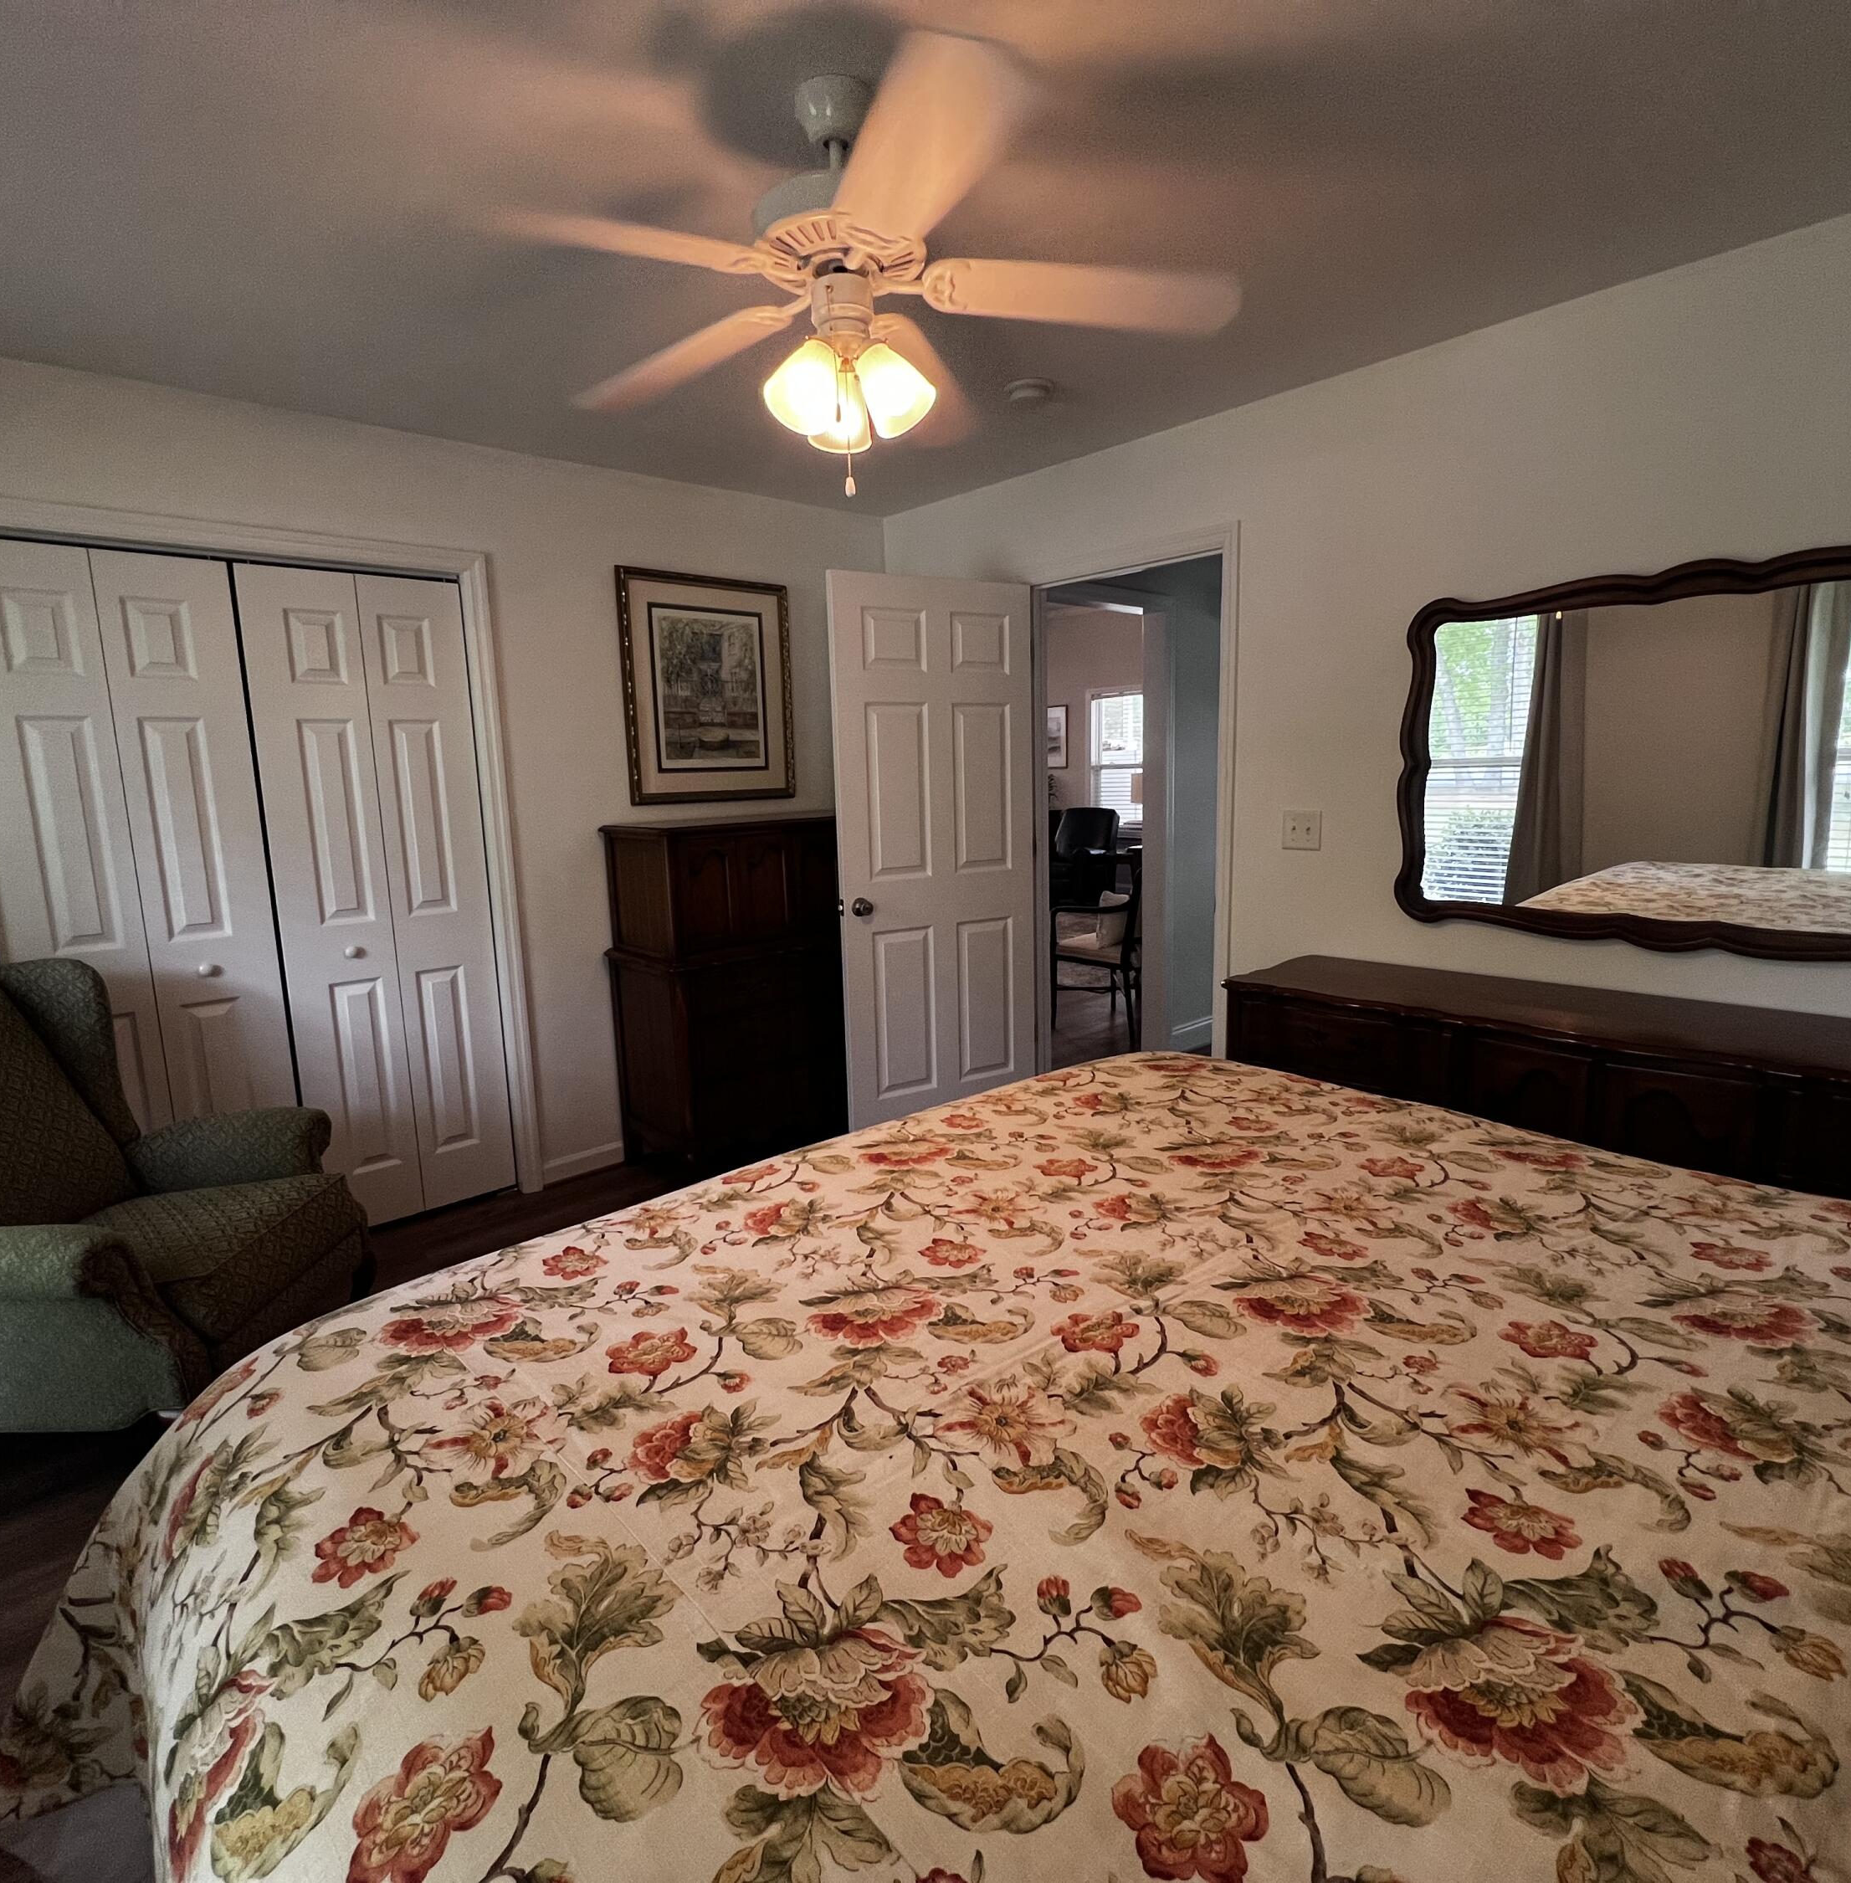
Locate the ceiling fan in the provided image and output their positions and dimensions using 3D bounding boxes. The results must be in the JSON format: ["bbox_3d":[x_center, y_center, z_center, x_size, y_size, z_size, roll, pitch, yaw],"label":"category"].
[{"bbox_3d":[-0.138,-1.038,1.529,1.270,0.555,1.270,-9,13,-38],"label":"ceiling fan"}]

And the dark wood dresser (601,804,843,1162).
[{"bbox_3d":[-0.603,0.199,3.533,0.945,1.293,0.555,-9,13,-38],"label":"dark wood dresser"}]

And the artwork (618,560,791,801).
[{"bbox_3d":[-0.804,-0.935,3.542,0.675,0.815,0.035,-9,13,-38],"label":"artwork"}]

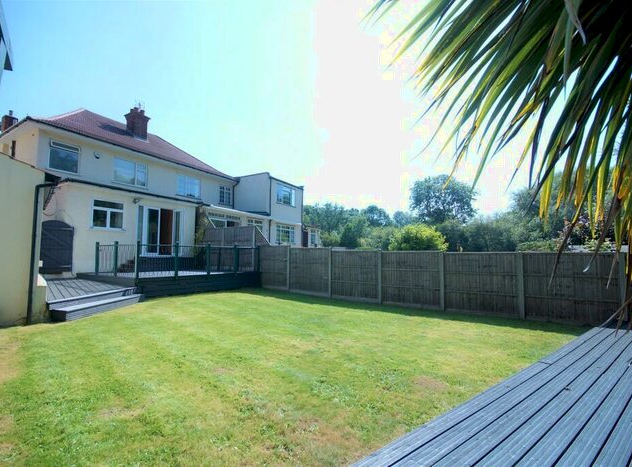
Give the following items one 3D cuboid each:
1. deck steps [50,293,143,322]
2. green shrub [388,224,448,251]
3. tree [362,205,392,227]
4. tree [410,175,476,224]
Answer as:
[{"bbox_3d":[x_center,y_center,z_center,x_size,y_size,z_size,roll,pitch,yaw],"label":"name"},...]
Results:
[{"bbox_3d":[-4.909,1.605,6.692,0.650,0.330,2.150,0,-3,8],"label":"deck steps"},{"bbox_3d":[5.257,1.098,14.910,2.930,3.130,3.090,-1,-4,31],"label":"green shrub"},{"bbox_3d":[13.018,-0.344,61.663,6.590,11.660,6.590,-1,-4,31],"label":"tree"},{"bbox_3d":[18.299,-2.067,41.628,9.650,12.880,9.650,-1,-4,31],"label":"tree"}]

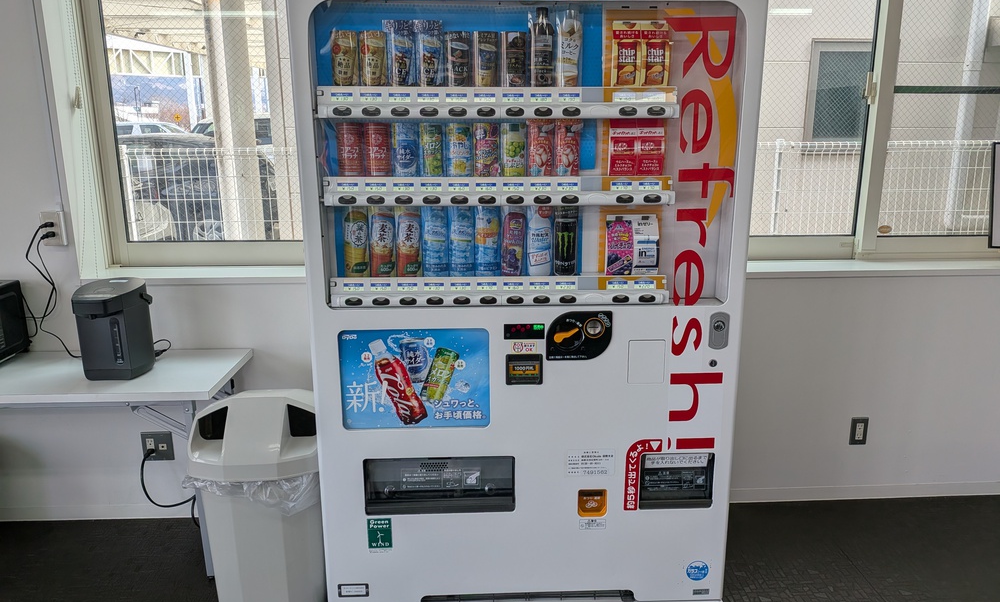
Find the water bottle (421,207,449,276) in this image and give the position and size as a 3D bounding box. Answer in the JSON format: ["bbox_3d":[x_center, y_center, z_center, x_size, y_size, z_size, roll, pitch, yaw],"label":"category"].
[{"bbox_3d":[-0.178,-0.167,1.881,0.068,0.204,0.060,-1,13,-2],"label":"water bottle"}]

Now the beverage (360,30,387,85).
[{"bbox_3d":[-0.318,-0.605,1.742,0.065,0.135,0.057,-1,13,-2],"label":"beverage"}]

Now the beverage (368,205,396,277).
[{"bbox_3d":[-0.318,-0.167,1.876,0.068,0.204,0.060,-1,13,-2],"label":"beverage"}]

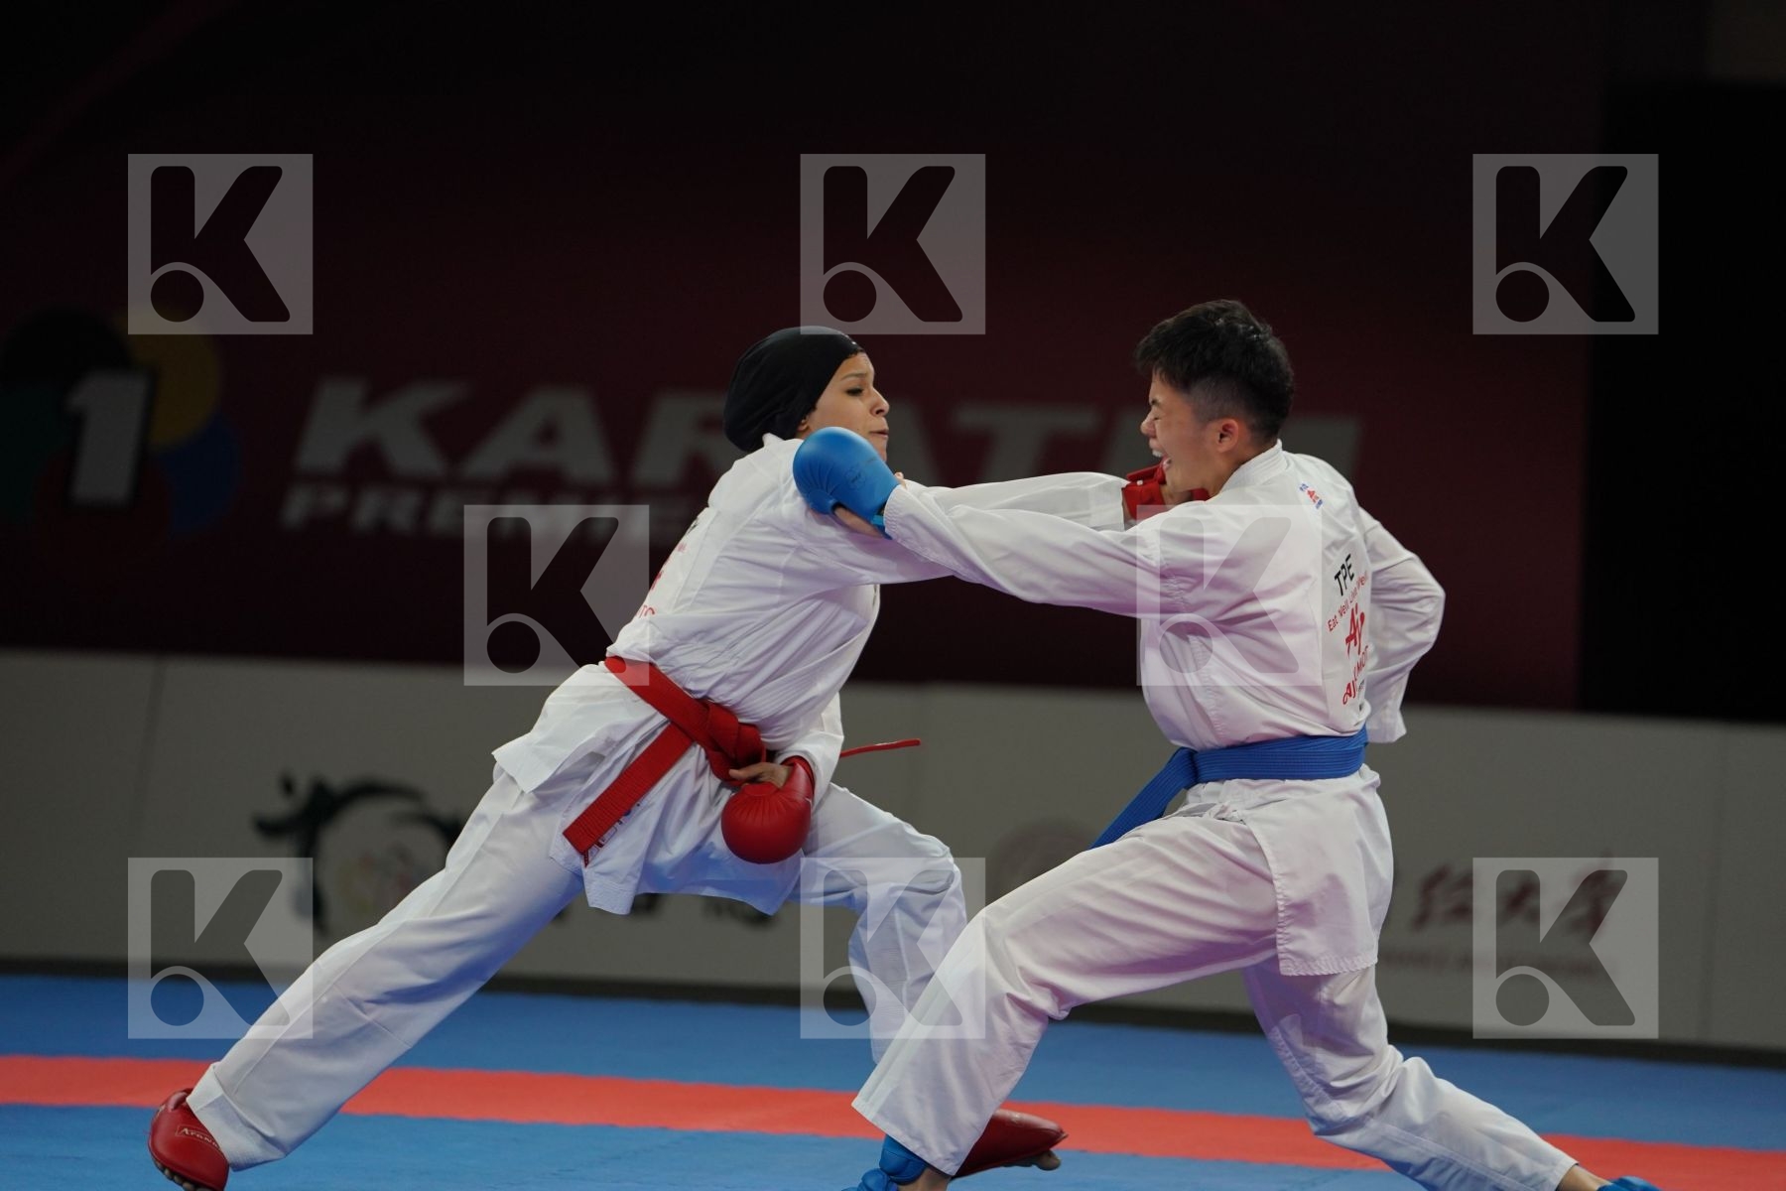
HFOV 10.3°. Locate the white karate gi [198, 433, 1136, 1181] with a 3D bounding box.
[{"bbox_3d":[-0.334,0.276,13.362,1.264,0.993,0.660,2,1,-12],"label":"white karate gi"}]

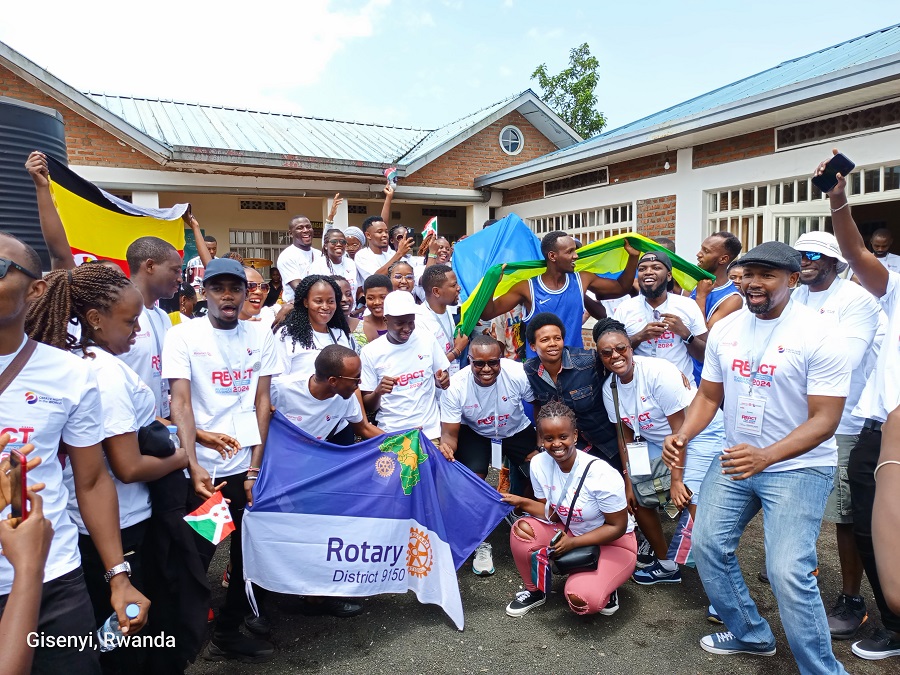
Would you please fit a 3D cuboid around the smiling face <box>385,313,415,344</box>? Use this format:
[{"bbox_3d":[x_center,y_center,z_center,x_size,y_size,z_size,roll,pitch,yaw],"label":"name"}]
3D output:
[{"bbox_3d":[-0.276,-0.056,3.620,0.155,0.190,0.160,-4,25,-25],"label":"smiling face"}]

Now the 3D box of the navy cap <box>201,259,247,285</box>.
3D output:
[{"bbox_3d":[-0.892,-0.263,2.570,0.180,0.120,0.250,-3,8,-24],"label":"navy cap"}]

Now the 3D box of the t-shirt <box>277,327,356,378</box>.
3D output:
[{"bbox_3d":[-0.638,0.217,3.130,0.430,0.590,0.260,-2,5,-20],"label":"t-shirt"}]

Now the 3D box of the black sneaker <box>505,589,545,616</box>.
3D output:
[{"bbox_3d":[0.371,1.225,3.081,0.245,0.095,0.095,-6,7,-43],"label":"black sneaker"}]

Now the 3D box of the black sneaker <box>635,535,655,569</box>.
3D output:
[{"bbox_3d":[1.068,1.158,3.550,0.100,0.130,0.260,-1,5,-6],"label":"black sneaker"}]

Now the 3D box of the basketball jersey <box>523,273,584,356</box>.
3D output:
[{"bbox_3d":[0.609,-0.052,3.750,0.400,0.680,0.260,-1,5,-5],"label":"basketball jersey"}]

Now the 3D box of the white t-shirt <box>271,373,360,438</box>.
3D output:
[{"bbox_3d":[-0.650,0.398,3.120,0.470,0.530,0.320,-11,23,-15],"label":"white t-shirt"}]

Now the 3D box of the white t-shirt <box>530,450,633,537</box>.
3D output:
[{"bbox_3d":[0.626,0.751,3.070,0.450,0.430,0.320,2,21,24],"label":"white t-shirt"}]

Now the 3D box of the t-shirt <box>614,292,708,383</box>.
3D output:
[{"bbox_3d":[1.100,0.099,3.380,0.490,0.660,0.280,2,6,28],"label":"t-shirt"}]

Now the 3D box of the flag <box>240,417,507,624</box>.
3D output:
[{"bbox_3d":[-0.306,0.776,2.740,1.100,0.860,0.280,-2,5,-7],"label":"flag"}]

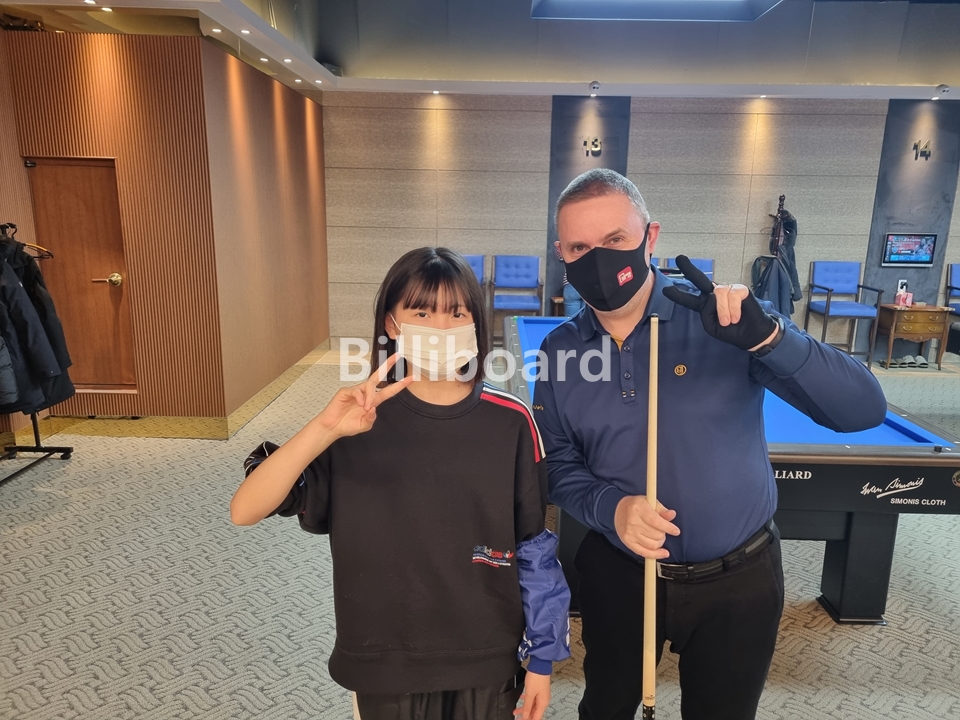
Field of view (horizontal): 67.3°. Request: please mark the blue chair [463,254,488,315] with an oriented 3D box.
[{"bbox_3d":[-0.194,-0.552,7.683,0.550,1.085,0.570,1,12,1],"label":"blue chair"}]

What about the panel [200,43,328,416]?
[{"bbox_3d":[-1.736,-1.133,6.285,0.080,2.452,3.216,1,12,1],"label":"panel"}]

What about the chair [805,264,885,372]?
[{"bbox_3d":[3.815,-0.473,7.628,0.550,1.085,0.570,1,12,1],"label":"chair"}]

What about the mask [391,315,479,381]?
[{"bbox_3d":[-0.072,-0.021,1.225,0.140,0.105,0.085,-1,6,-9],"label":"mask"}]

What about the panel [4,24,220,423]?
[{"bbox_3d":[-2.330,-0.822,4.759,1.207,2.453,0.080,1,12,1],"label":"panel"}]

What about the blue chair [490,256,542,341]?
[{"bbox_3d":[0.388,-0.546,7.784,0.570,1.100,0.560,1,12,1],"label":"blue chair"}]

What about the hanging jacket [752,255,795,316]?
[{"bbox_3d":[3.109,-0.681,7.626,0.430,0.850,0.290,1,12,1],"label":"hanging jacket"}]

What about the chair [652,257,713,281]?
[{"bbox_3d":[2.175,-0.505,7.650,0.550,1.085,0.570,1,12,1],"label":"chair"}]

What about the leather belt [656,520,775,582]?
[{"bbox_3d":[0.398,0.347,1.410,0.370,0.050,0.270,4,13,13],"label":"leather belt"}]

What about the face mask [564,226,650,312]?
[{"bbox_3d":[0.218,-0.152,1.225,0.142,0.127,0.110,-6,14,24],"label":"face mask"}]

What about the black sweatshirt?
[{"bbox_3d":[-0.152,0.334,1.416,0.570,0.590,0.280,1,12,-2],"label":"black sweatshirt"}]

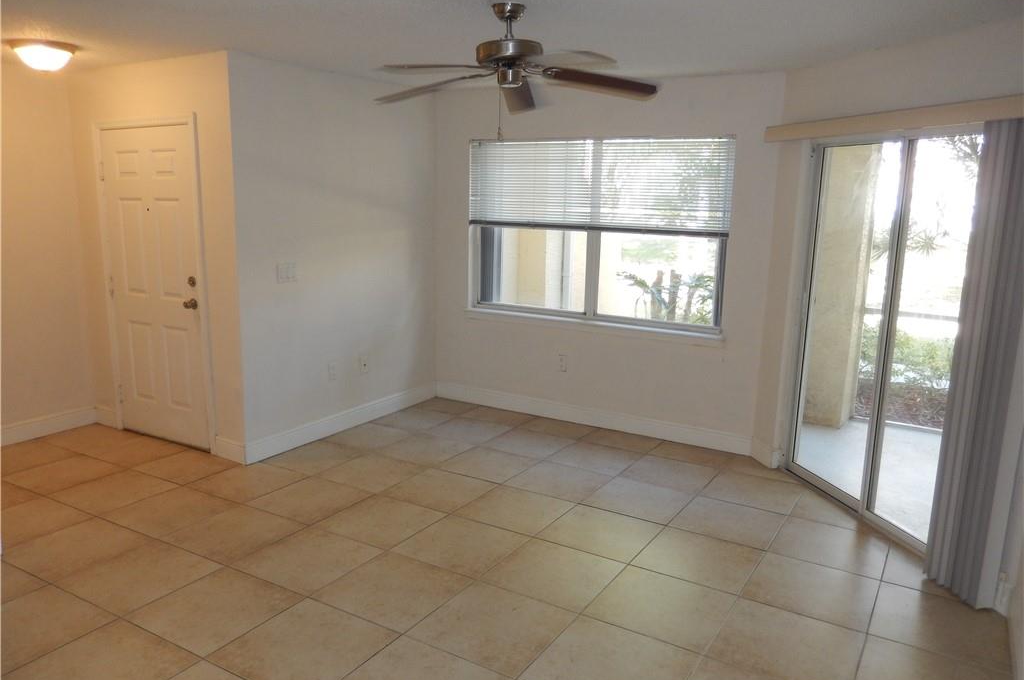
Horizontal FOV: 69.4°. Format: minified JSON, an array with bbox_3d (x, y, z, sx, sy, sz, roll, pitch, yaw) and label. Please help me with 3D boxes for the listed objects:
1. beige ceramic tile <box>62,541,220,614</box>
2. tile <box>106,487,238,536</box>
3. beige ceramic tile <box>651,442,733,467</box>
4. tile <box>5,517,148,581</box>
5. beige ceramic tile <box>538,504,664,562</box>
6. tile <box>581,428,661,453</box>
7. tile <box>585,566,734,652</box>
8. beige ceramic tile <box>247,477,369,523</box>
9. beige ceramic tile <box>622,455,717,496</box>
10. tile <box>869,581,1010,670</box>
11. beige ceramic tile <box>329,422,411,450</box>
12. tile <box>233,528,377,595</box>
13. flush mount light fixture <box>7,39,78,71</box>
[{"bbox_3d":[-1.611,1.021,3.209,0.495,0.012,0.495,7,12,30],"label":"beige ceramic tile"},{"bbox_3d":[-1.770,0.891,3.860,0.492,0.010,0.492,7,12,31],"label":"tile"},{"bbox_3d":[1.200,0.770,4.938,0.493,0.010,0.313,7,12,30],"label":"beige ceramic tile"},{"bbox_3d":[-2.053,0.973,3.480,0.498,0.010,0.500,7,12,30],"label":"tile"},{"bbox_3d":[0.448,0.969,3.716,0.495,0.012,0.495,7,12,30],"label":"beige ceramic tile"},{"bbox_3d":[0.767,0.703,5.151,0.492,0.010,0.375,7,12,31],"label":"tile"},{"bbox_3d":[0.618,1.094,3.042,0.495,0.012,0.495,7,12,30],"label":"tile"},{"bbox_3d":[-1.096,0.879,4.050,0.497,0.010,0.497,7,12,30],"label":"beige ceramic tile"},{"bbox_3d":[0.965,0.826,4.561,0.495,0.012,0.495,7,12,30],"label":"beige ceramic tile"},{"bbox_3d":[1.723,1.137,2.989,0.463,0.010,0.500,7,12,30],"label":"tile"},{"bbox_3d":[-0.998,0.682,5.124,0.492,0.012,0.492,7,12,31],"label":"beige ceramic tile"},{"bbox_3d":[-0.924,0.998,3.363,0.492,0.010,0.492,7,12,31],"label":"tile"},{"bbox_3d":[-2.637,-1.596,4.179,0.345,0.120,0.345,7,12,30],"label":"flush mount light fixture"}]

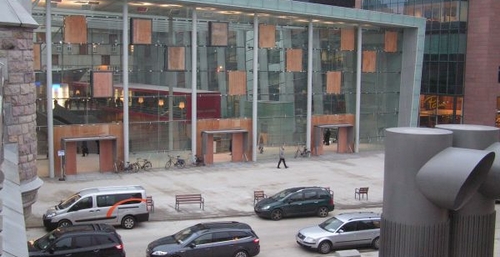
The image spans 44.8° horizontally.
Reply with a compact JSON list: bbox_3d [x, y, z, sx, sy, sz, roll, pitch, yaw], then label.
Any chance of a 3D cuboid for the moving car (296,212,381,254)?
[{"bbox_3d":[4.494,4.798,28.542,4.680,1.500,1.746,-1,6,-16],"label":"moving car"}]

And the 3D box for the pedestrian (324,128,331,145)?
[{"bbox_3d":[8.094,0.897,63.223,0.520,1.740,0.450,3,7,24],"label":"pedestrian"}]

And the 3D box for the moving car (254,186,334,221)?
[{"bbox_3d":[2.531,4.134,34.311,4.420,1.560,1.757,-1,6,-16],"label":"moving car"}]

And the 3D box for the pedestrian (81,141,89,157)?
[{"bbox_3d":[-14.654,1.639,53.648,0.600,1.740,0.500,-2,7,-24],"label":"pedestrian"}]

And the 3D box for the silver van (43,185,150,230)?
[{"bbox_3d":[-7.911,4.126,31.396,5.100,1.940,1.895,-1,6,-16],"label":"silver van"}]

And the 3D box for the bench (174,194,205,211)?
[{"bbox_3d":[-3.441,4.269,34.698,1.520,0.830,0.600,-1,6,-17],"label":"bench"}]

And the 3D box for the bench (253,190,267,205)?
[{"bbox_3d":[0.672,4.200,35.765,0.620,0.840,0.600,-1,6,-17],"label":"bench"}]

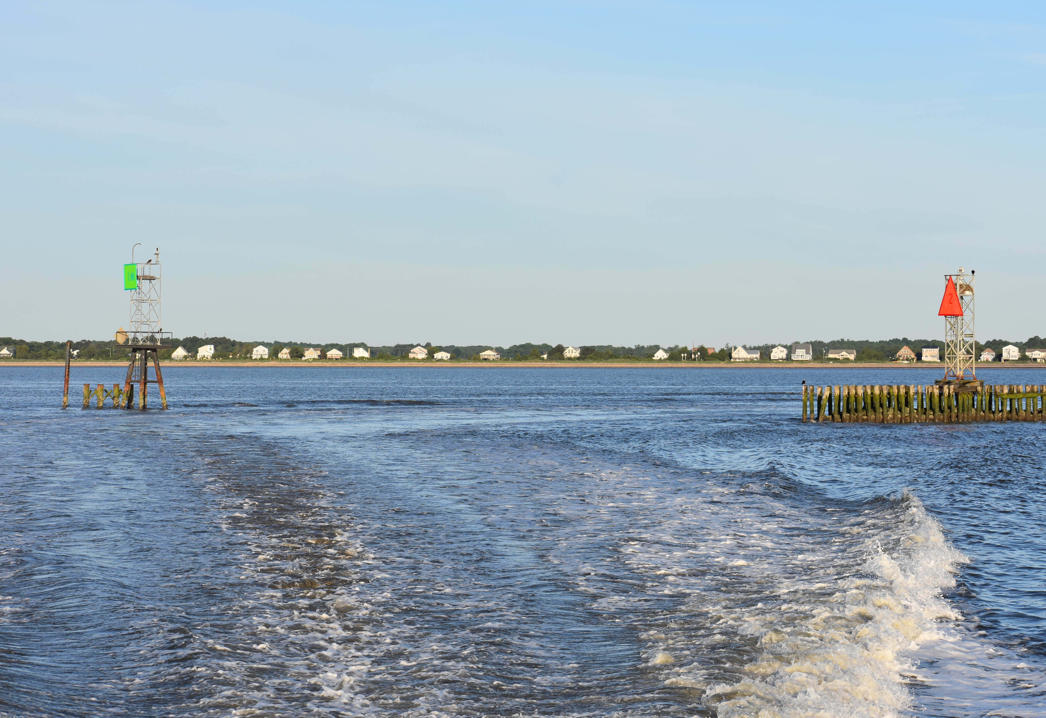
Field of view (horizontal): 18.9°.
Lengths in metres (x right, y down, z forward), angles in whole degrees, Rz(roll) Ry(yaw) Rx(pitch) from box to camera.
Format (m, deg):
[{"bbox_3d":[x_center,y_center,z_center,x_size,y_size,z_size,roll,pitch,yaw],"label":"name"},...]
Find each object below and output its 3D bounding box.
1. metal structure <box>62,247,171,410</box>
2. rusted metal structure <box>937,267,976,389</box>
[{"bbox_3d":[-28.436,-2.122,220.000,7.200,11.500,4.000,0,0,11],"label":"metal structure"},{"bbox_3d":[25.999,-1.929,187.000,1.400,7.050,2.400,0,0,-35],"label":"rusted metal structure"}]

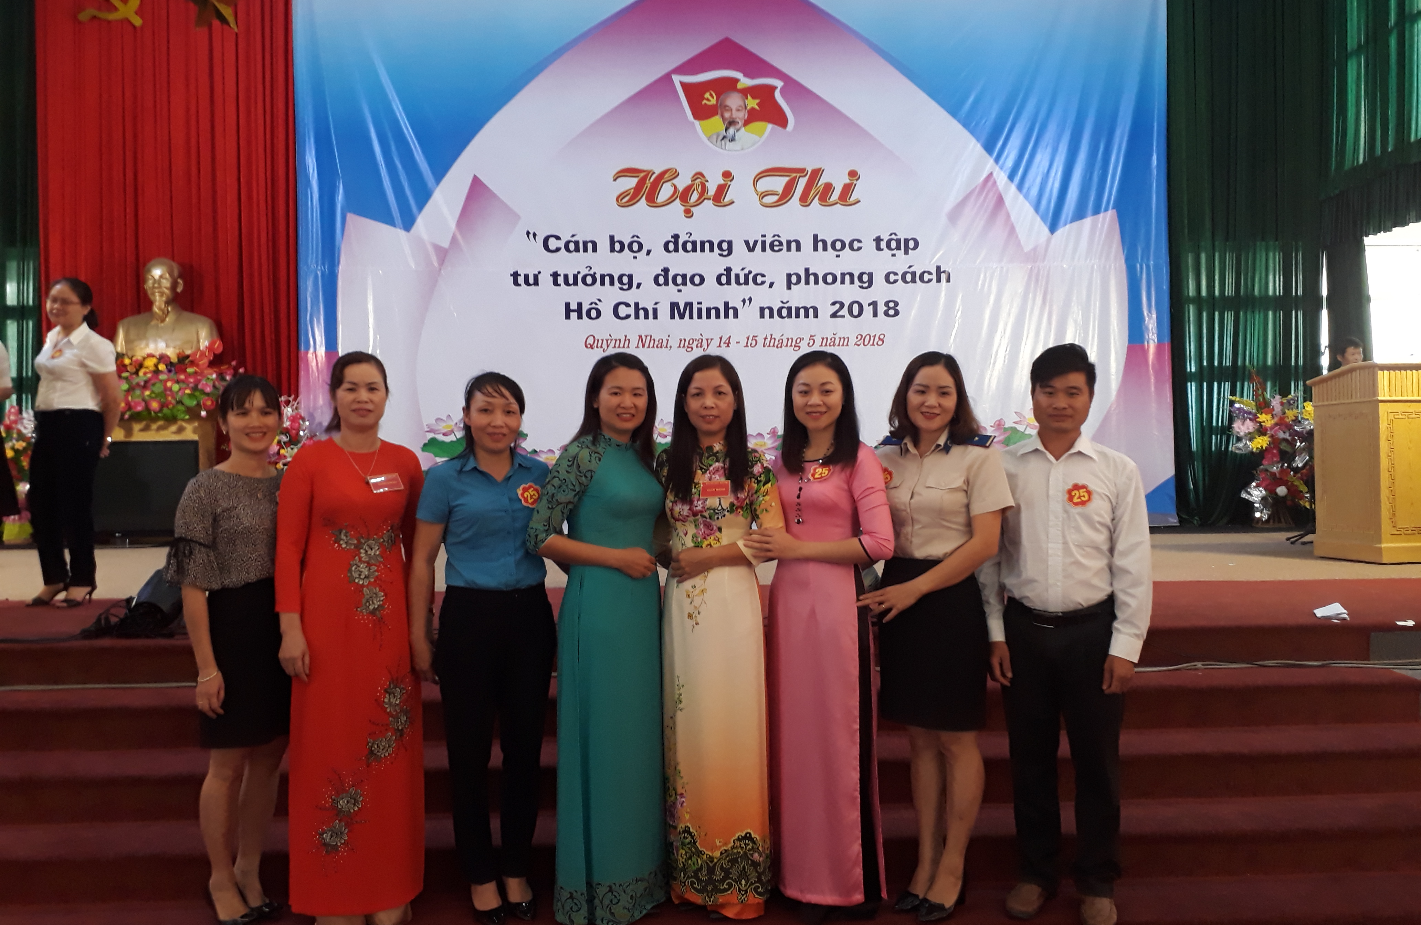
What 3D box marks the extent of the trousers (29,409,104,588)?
[{"bbox_3d":[-3.194,0.168,5.500,0.350,0.890,0.290,0,1,37],"label":"trousers"}]

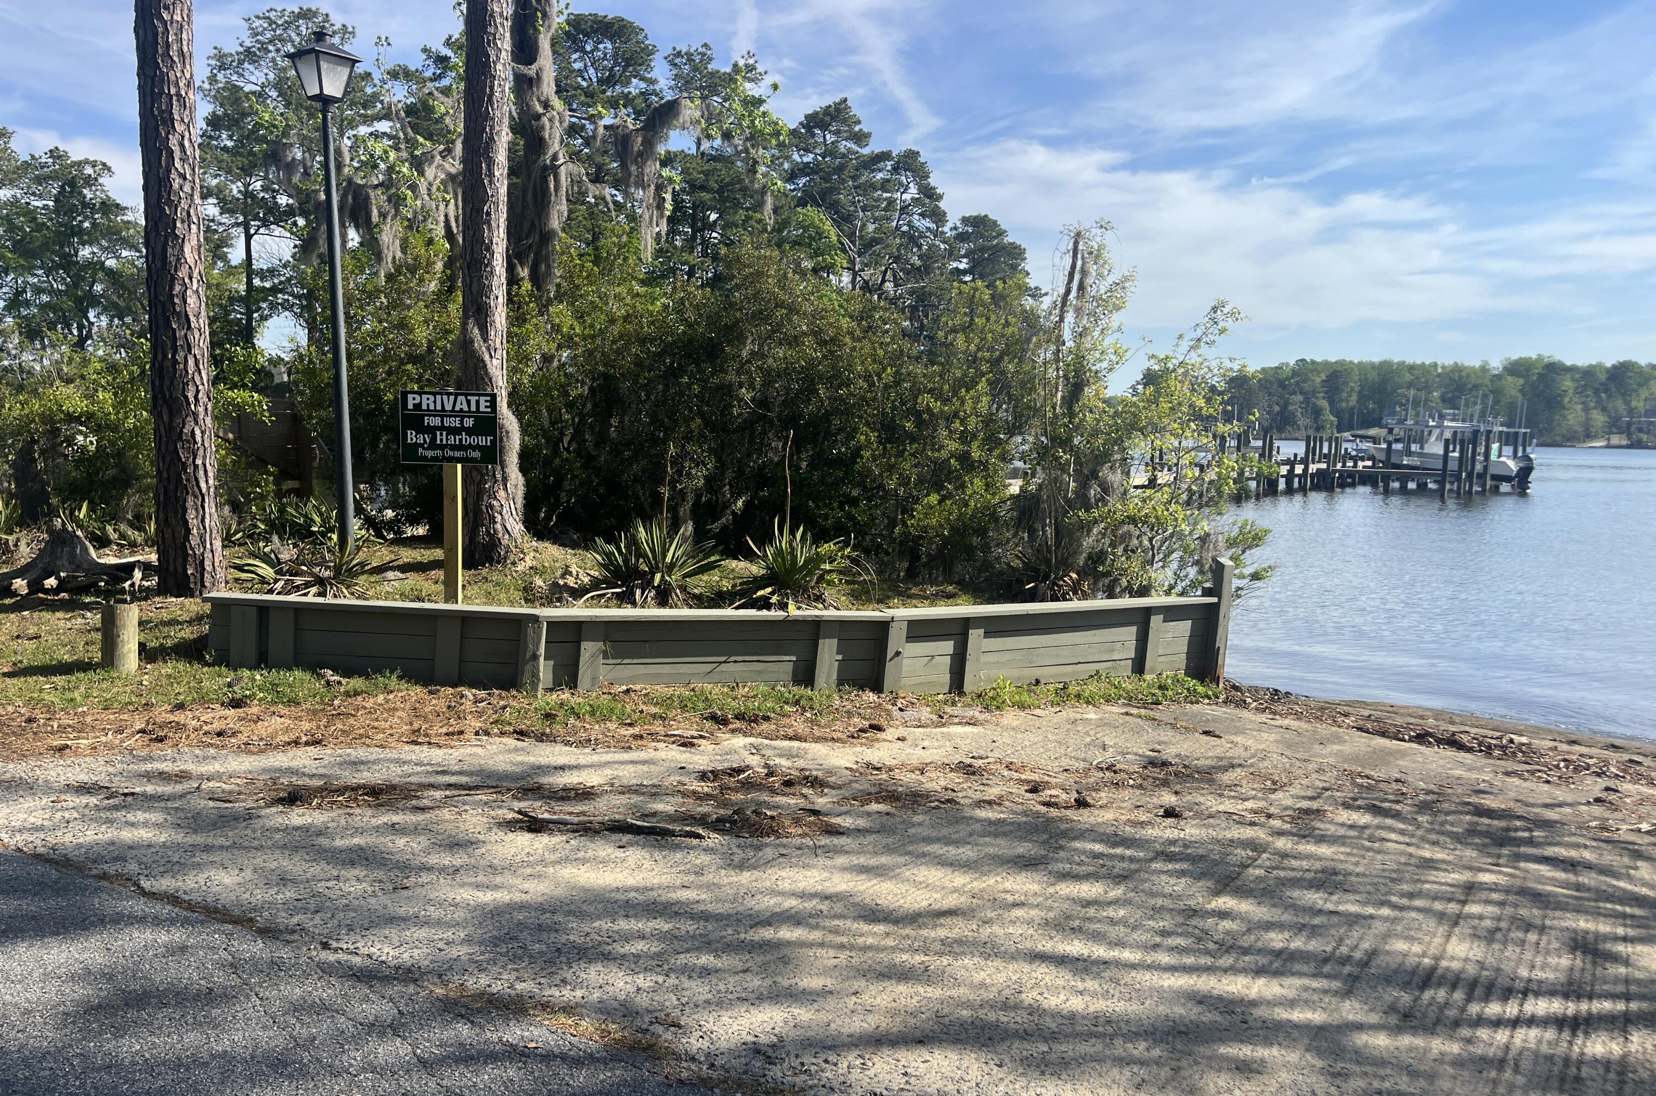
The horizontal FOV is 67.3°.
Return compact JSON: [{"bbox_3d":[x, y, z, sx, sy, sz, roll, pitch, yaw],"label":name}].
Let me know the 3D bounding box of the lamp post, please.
[{"bbox_3d":[-3.944,-1.987,9.977,0.440,4.180,0.440,3,7,26],"label":"lamp post"}]

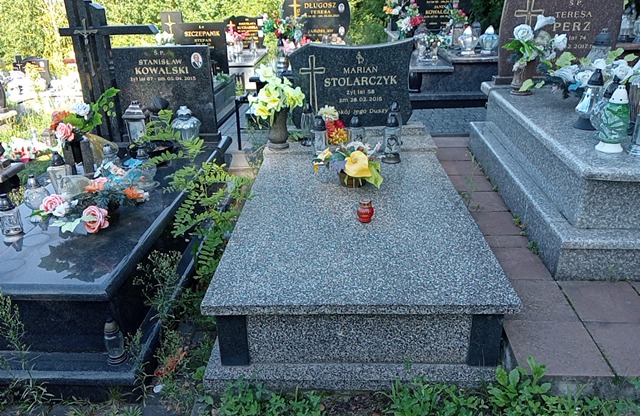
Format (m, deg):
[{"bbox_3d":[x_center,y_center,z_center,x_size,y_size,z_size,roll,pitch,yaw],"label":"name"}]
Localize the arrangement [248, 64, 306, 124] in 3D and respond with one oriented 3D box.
[{"bbox_3d":[-0.279,-0.722,3.325,0.353,0.370,0.308,-1,24,2],"label":"arrangement"}]

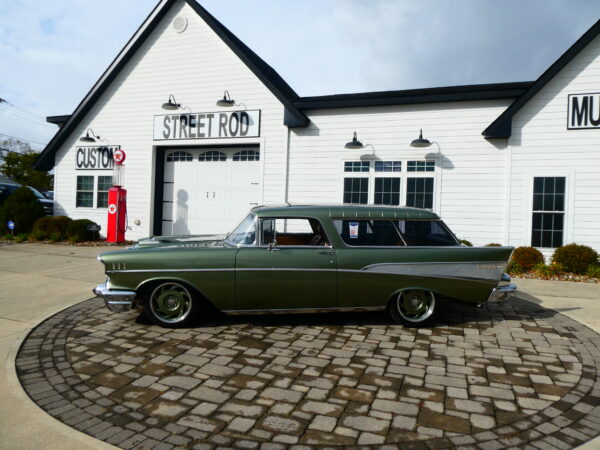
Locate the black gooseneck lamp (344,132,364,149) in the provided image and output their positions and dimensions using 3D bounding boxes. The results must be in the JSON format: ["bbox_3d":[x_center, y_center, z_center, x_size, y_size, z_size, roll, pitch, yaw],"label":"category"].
[{"bbox_3d":[1.403,-2.132,10.589,0.470,0.430,0.680,2,0,19],"label":"black gooseneck lamp"}]

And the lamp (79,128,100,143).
[{"bbox_3d":[-6.725,-2.846,13.362,0.470,0.430,0.680,2,0,19],"label":"lamp"}]

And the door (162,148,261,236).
[{"bbox_3d":[-2.752,-0.955,12.889,3.600,3.000,0.100,2,0,19],"label":"door"}]

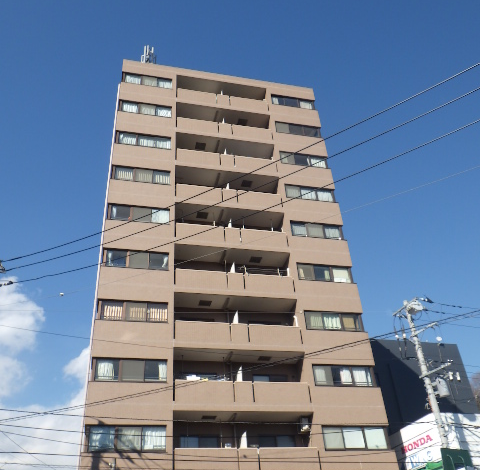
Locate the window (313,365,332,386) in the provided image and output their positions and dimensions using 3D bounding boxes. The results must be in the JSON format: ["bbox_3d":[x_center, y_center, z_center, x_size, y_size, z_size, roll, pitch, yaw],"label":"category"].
[{"bbox_3d":[3.987,6.714,24.633,0.970,1.020,0.080,5,-37,-13],"label":"window"}]

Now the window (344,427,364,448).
[{"bbox_3d":[5.156,9.159,23.341,1.008,0.985,0.080,5,-37,-13],"label":"window"}]

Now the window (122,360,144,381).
[{"bbox_3d":[-4.700,5.980,22.848,0.950,1.000,0.100,5,-37,-13],"label":"window"}]

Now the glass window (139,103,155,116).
[{"bbox_3d":[-5.857,-7.910,32.890,1.060,1.020,0.080,5,-37,-13],"label":"glass window"}]

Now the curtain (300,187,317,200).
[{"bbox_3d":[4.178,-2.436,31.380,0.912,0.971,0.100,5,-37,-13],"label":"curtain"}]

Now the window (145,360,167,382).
[{"bbox_3d":[-3.657,5.968,22.646,0.960,0.998,0.100,5,-37,-13],"label":"window"}]

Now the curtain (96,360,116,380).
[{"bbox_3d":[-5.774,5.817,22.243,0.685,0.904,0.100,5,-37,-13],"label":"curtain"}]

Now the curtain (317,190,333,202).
[{"bbox_3d":[5.260,-2.459,32.227,0.960,0.920,0.120,5,-37,-13],"label":"curtain"}]

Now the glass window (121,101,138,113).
[{"bbox_3d":[-6.999,-8.076,32.792,1.000,0.940,0.120,5,-37,-13],"label":"glass window"}]

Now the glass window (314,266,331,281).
[{"bbox_3d":[4.548,2.169,28.257,0.940,1.020,0.080,5,-37,-13],"label":"glass window"}]

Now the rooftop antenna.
[{"bbox_3d":[-6.577,-12.979,37.407,1.050,2.000,1.000,5,-38,-13],"label":"rooftop antenna"}]

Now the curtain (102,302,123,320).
[{"bbox_3d":[-5.846,3.499,23.749,0.938,0.888,0.120,5,-38,-13],"label":"curtain"}]

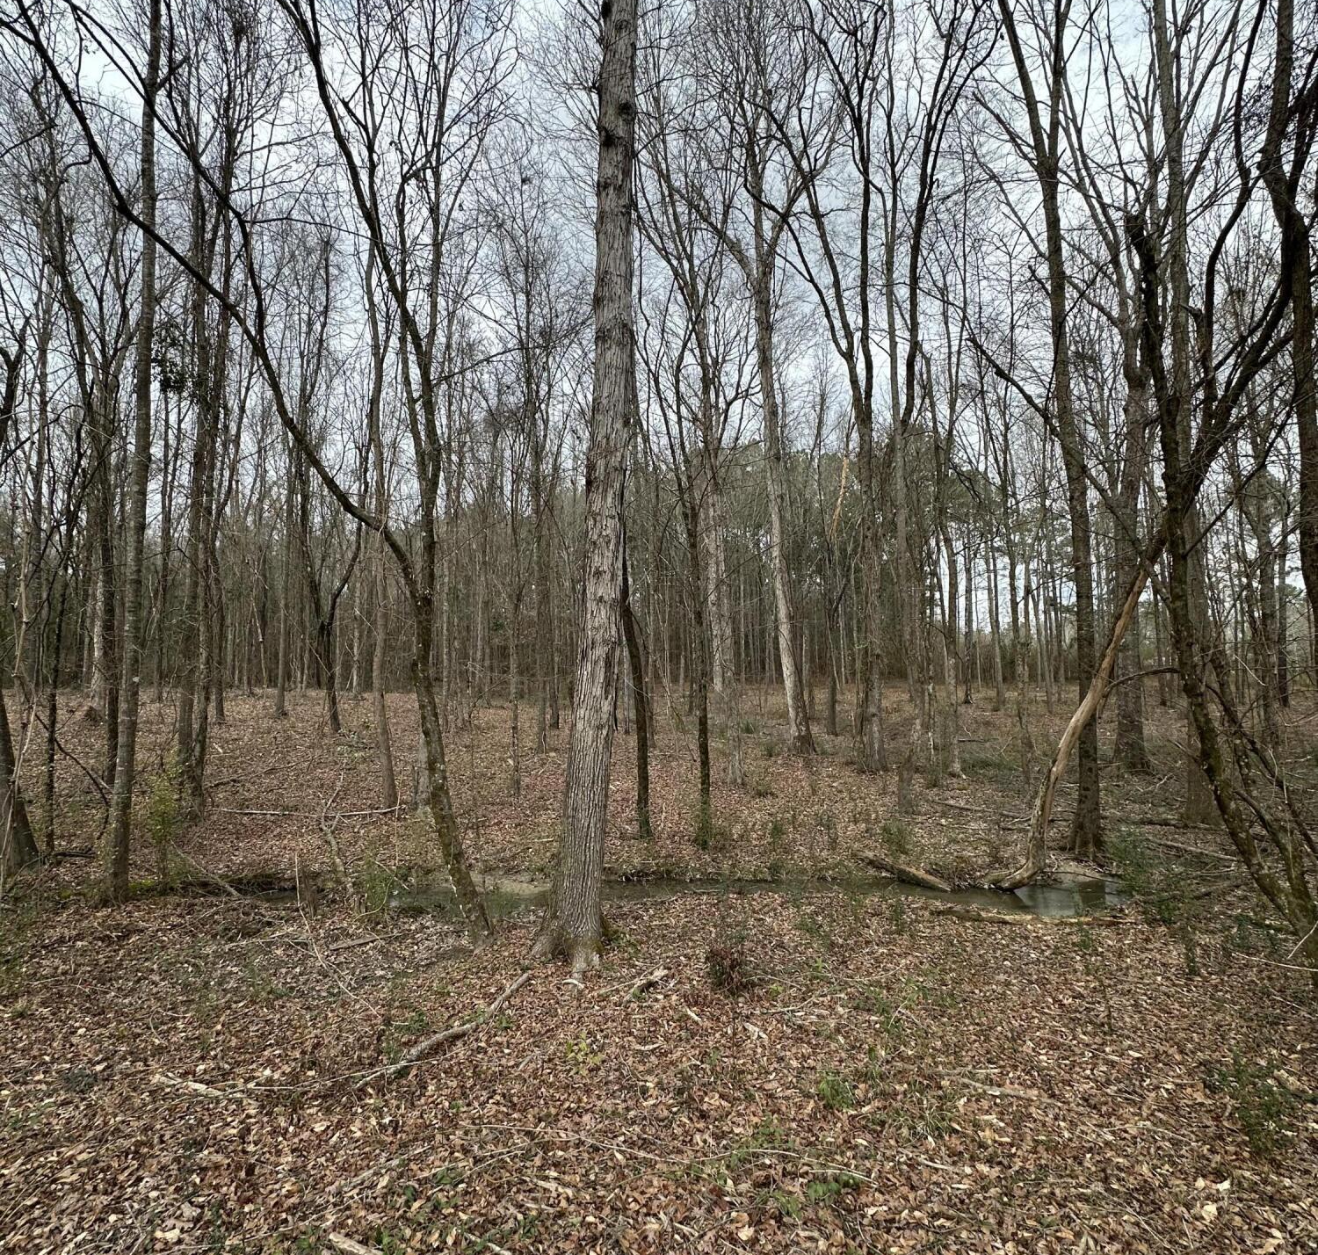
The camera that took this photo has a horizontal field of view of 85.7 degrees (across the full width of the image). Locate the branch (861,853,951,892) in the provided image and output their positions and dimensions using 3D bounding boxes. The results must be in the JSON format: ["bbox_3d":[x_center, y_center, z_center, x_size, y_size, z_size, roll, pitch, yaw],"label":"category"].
[{"bbox_3d":[2.381,2.384,6.900,0.870,0.140,0.160,10,3,38],"label":"branch"}]

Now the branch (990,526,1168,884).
[{"bbox_3d":[3.895,0.859,6.453,0.460,3.600,0.320,20,9,-3],"label":"branch"}]

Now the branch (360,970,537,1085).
[{"bbox_3d":[-0.943,1.943,3.507,0.150,0.070,1.320,3,-5,23],"label":"branch"}]

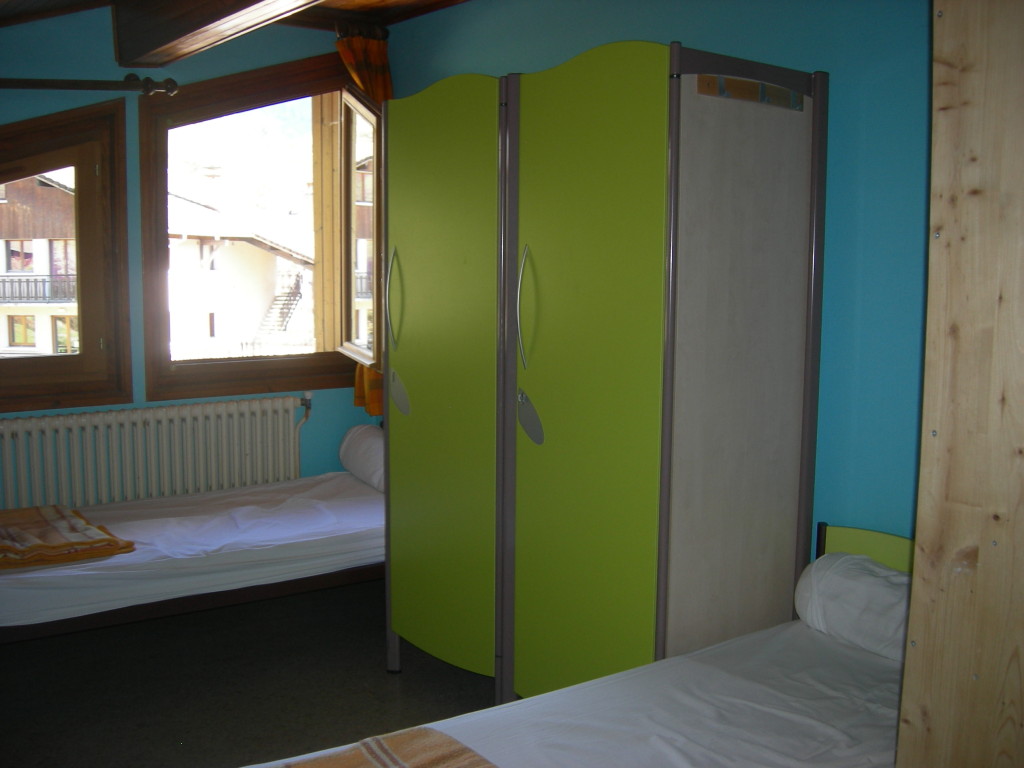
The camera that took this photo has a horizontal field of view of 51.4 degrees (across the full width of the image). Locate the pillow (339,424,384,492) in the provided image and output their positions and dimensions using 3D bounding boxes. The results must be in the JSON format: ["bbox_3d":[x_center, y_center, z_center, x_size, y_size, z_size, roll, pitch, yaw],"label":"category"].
[{"bbox_3d":[-0.430,0.306,4.009,0.240,0.230,0.800,-3,7,-29],"label":"pillow"}]

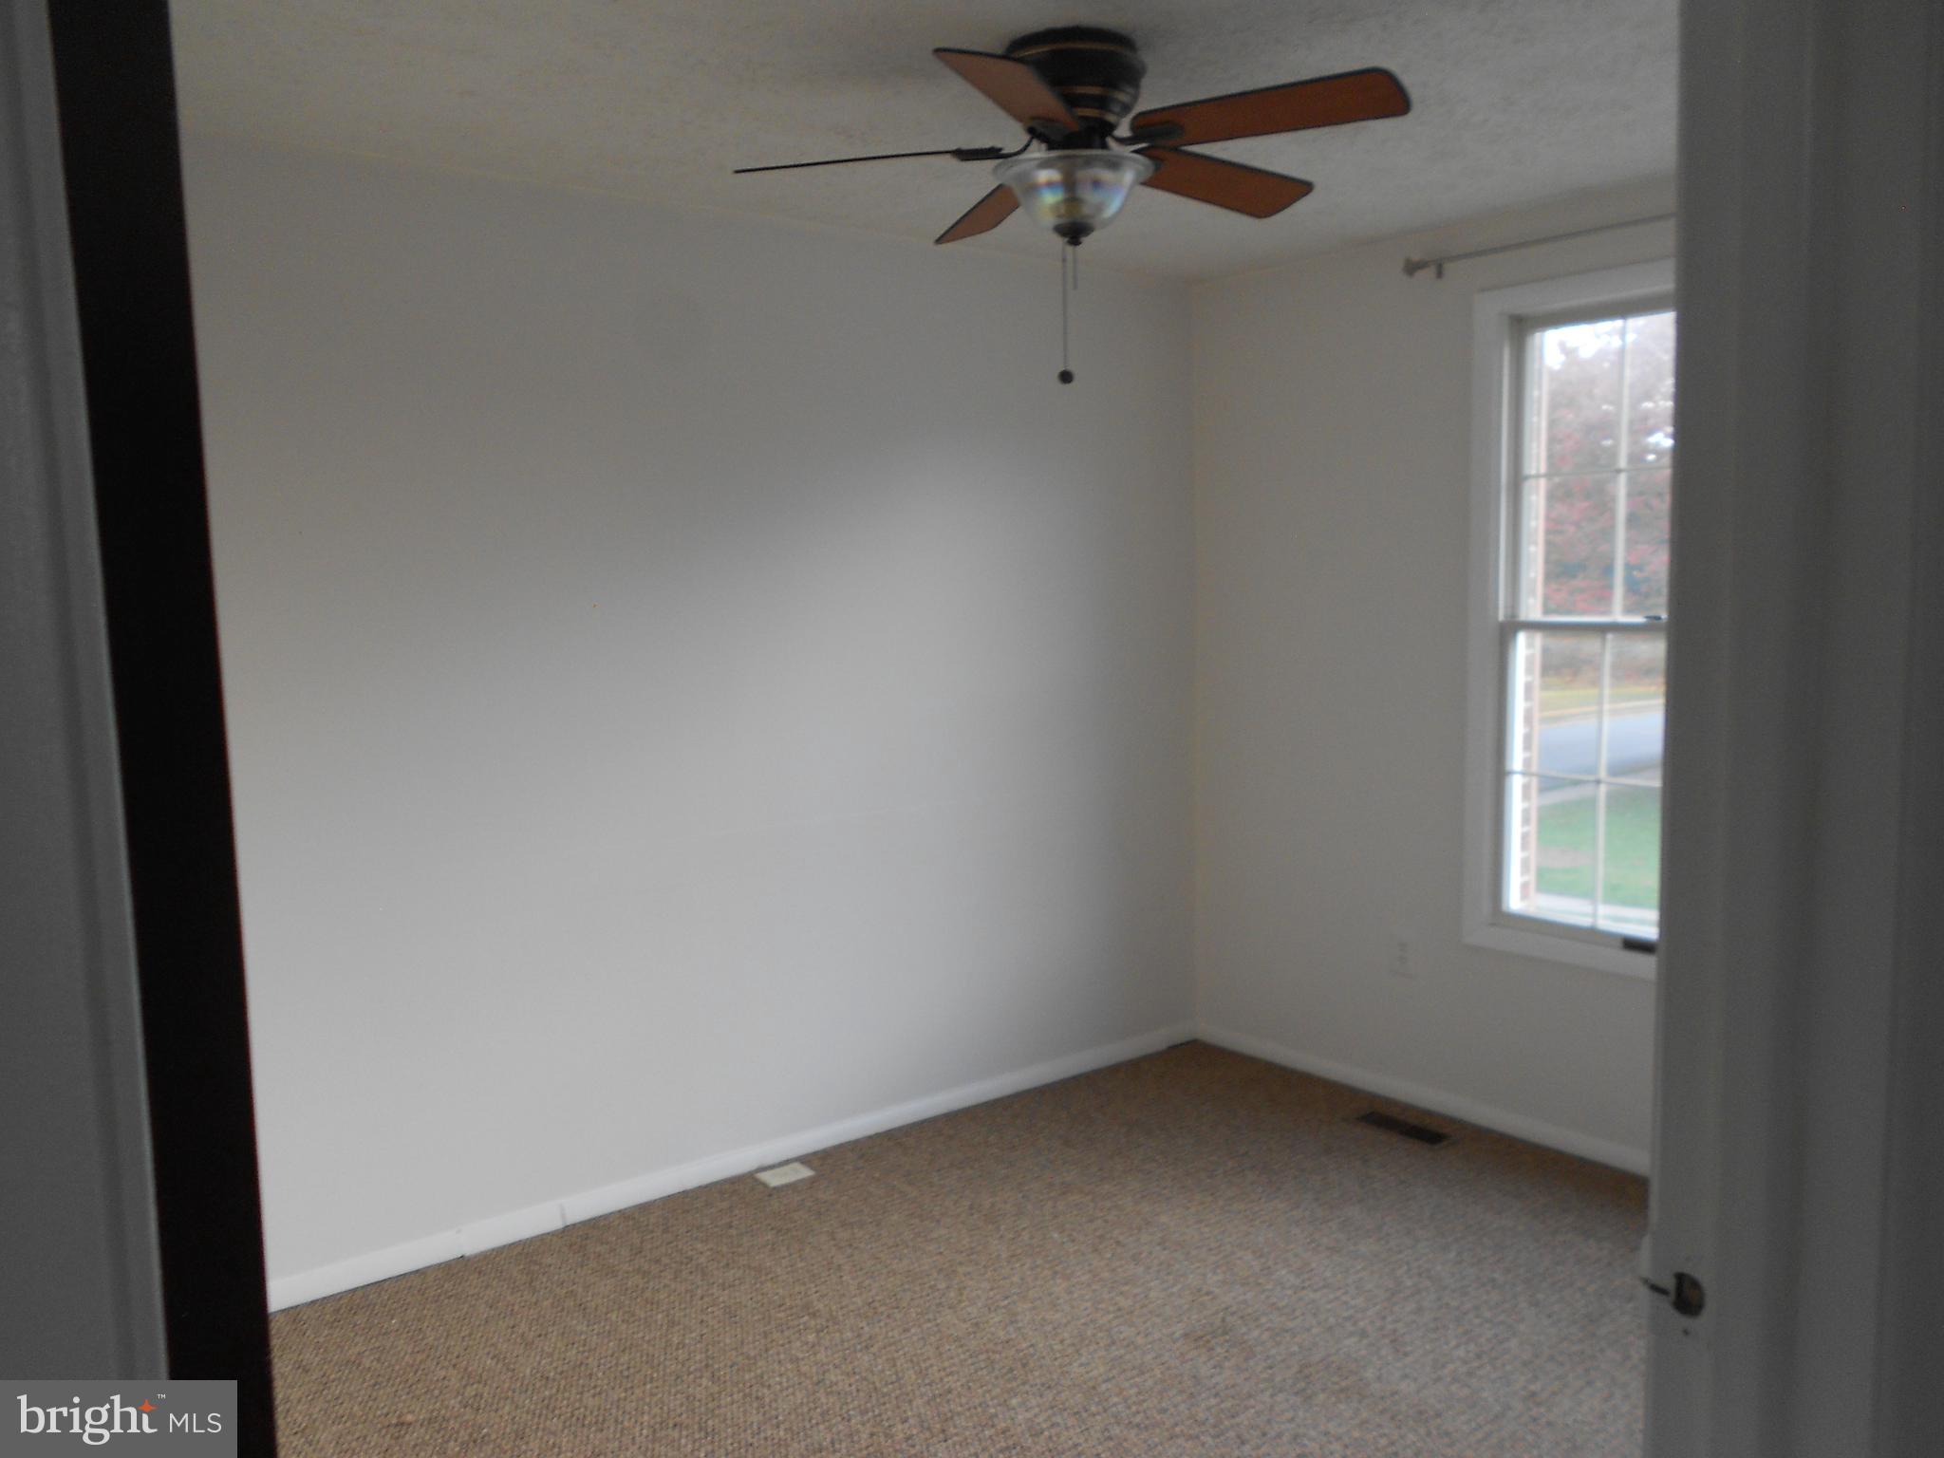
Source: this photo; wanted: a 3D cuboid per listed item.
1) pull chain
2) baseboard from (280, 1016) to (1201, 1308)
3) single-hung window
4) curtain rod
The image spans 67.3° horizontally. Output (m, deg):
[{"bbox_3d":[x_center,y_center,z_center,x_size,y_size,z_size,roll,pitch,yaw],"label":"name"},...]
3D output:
[{"bbox_3d":[0.164,-0.734,2.568,0.028,0.257,0.028,-1,6,4],"label":"pull chain"},{"bbox_3d":[-0.425,1.085,3.832,2.940,0.066,0.015,-6,7,-37],"label":"baseboard"},{"bbox_3d":[1.628,-0.239,3.451,0.100,1.692,0.990,-6,7,-37],"label":"single-hung window"},{"bbox_3d":[1.544,-1.151,3.311,0.098,0.071,1.294,-6,7,-37],"label":"curtain rod"}]

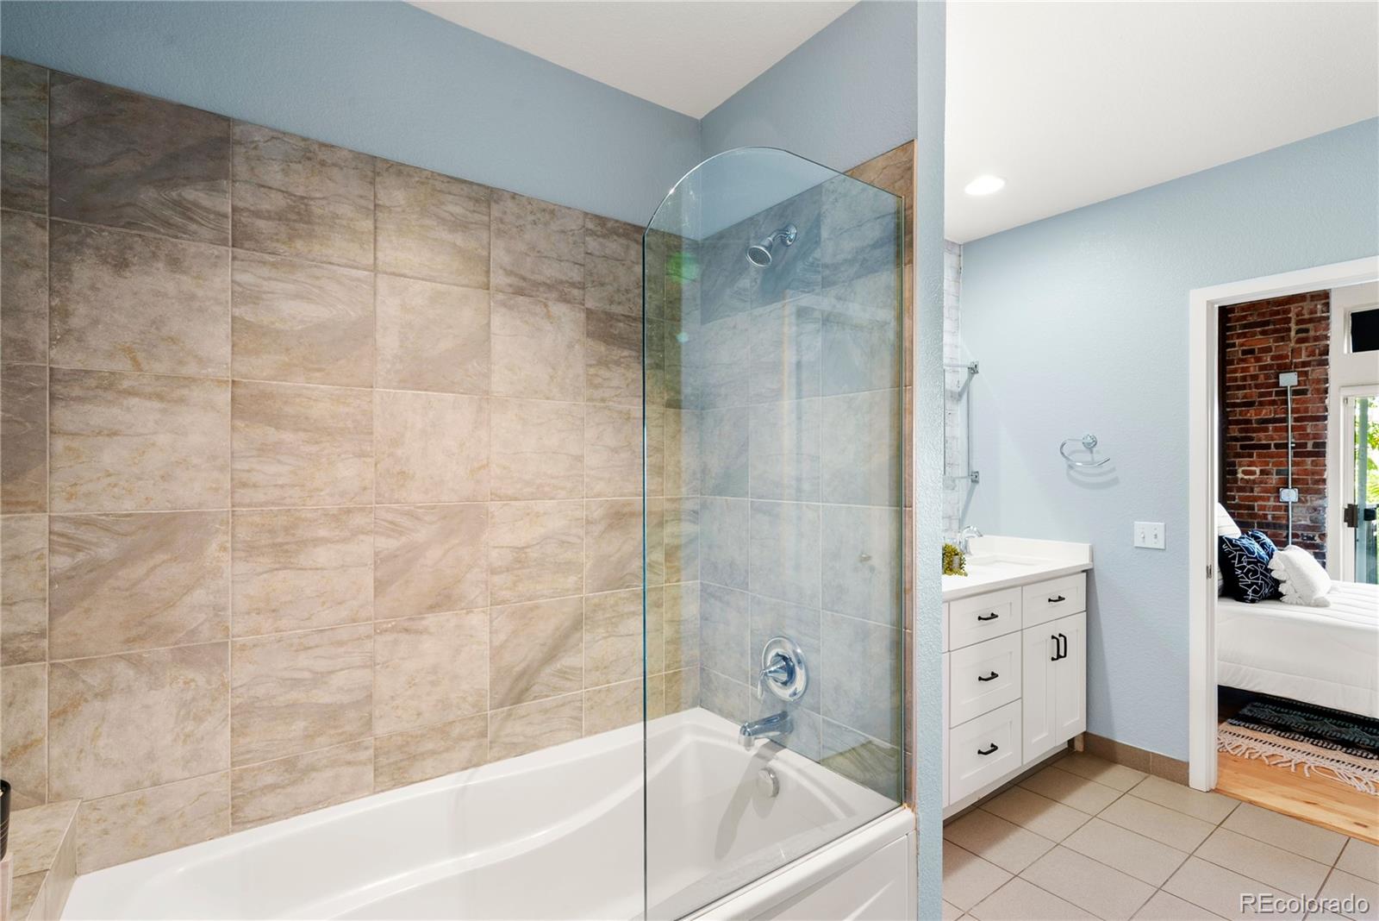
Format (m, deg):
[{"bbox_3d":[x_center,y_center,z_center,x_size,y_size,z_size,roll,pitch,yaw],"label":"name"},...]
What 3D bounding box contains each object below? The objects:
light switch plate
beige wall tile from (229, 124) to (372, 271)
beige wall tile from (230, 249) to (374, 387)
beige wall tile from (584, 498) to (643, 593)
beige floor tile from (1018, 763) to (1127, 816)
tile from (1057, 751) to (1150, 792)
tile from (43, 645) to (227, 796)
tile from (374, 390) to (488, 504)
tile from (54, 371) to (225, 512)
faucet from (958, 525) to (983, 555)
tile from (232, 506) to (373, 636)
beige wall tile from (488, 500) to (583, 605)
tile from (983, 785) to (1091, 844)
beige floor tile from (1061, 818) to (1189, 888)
[{"bbox_3d":[2.028,0.334,2.706,0.010,0.115,0.116,0,-1,-35],"label":"light switch plate"},{"bbox_3d":[-0.958,-0.648,1.540,0.302,0.302,0.010,0,-1,-36],"label":"beige wall tile"},{"bbox_3d":[-0.950,-0.340,1.525,0.300,0.302,0.010,0,-1,-36],"label":"beige wall tile"},{"bbox_3d":[-0.217,0.277,2.066,0.301,0.305,0.010,0,-1,-35],"label":"beige wall tile"},{"bbox_3d":[1.639,1.408,2.633,0.302,0.010,0.302,0,-1,-35],"label":"beige floor tile"},{"bbox_3d":[1.855,1.401,2.773,0.281,0.010,0.299,0,-1,-36],"label":"tile"},{"bbox_3d":[-1.213,0.577,1.361,0.301,0.303,0.011,0,0,-35],"label":"tile"},{"bbox_3d":[-0.712,-0.035,1.715,0.301,0.305,0.010,0,-1,-35],"label":"tile"},{"bbox_3d":[-1.196,-0.037,1.347,0.300,0.302,0.010,0,-1,-36],"label":"tile"},{"bbox_3d":[1.405,0.406,3.051,0.070,0.150,0.130,0,-1,-35],"label":"faucet"},{"bbox_3d":[-0.961,0.270,1.534,0.302,0.302,0.010,0,-1,-36],"label":"tile"},{"bbox_3d":[-0.463,0.274,1.889,0.302,0.302,0.010,0,-1,-36],"label":"beige wall tile"},{"bbox_3d":[1.389,1.406,2.455,0.302,0.010,0.302,0,-1,-35],"label":"tile"},{"bbox_3d":[1.559,1.400,2.197,0.302,0.011,0.302,0,0,-35],"label":"beige floor tile"}]

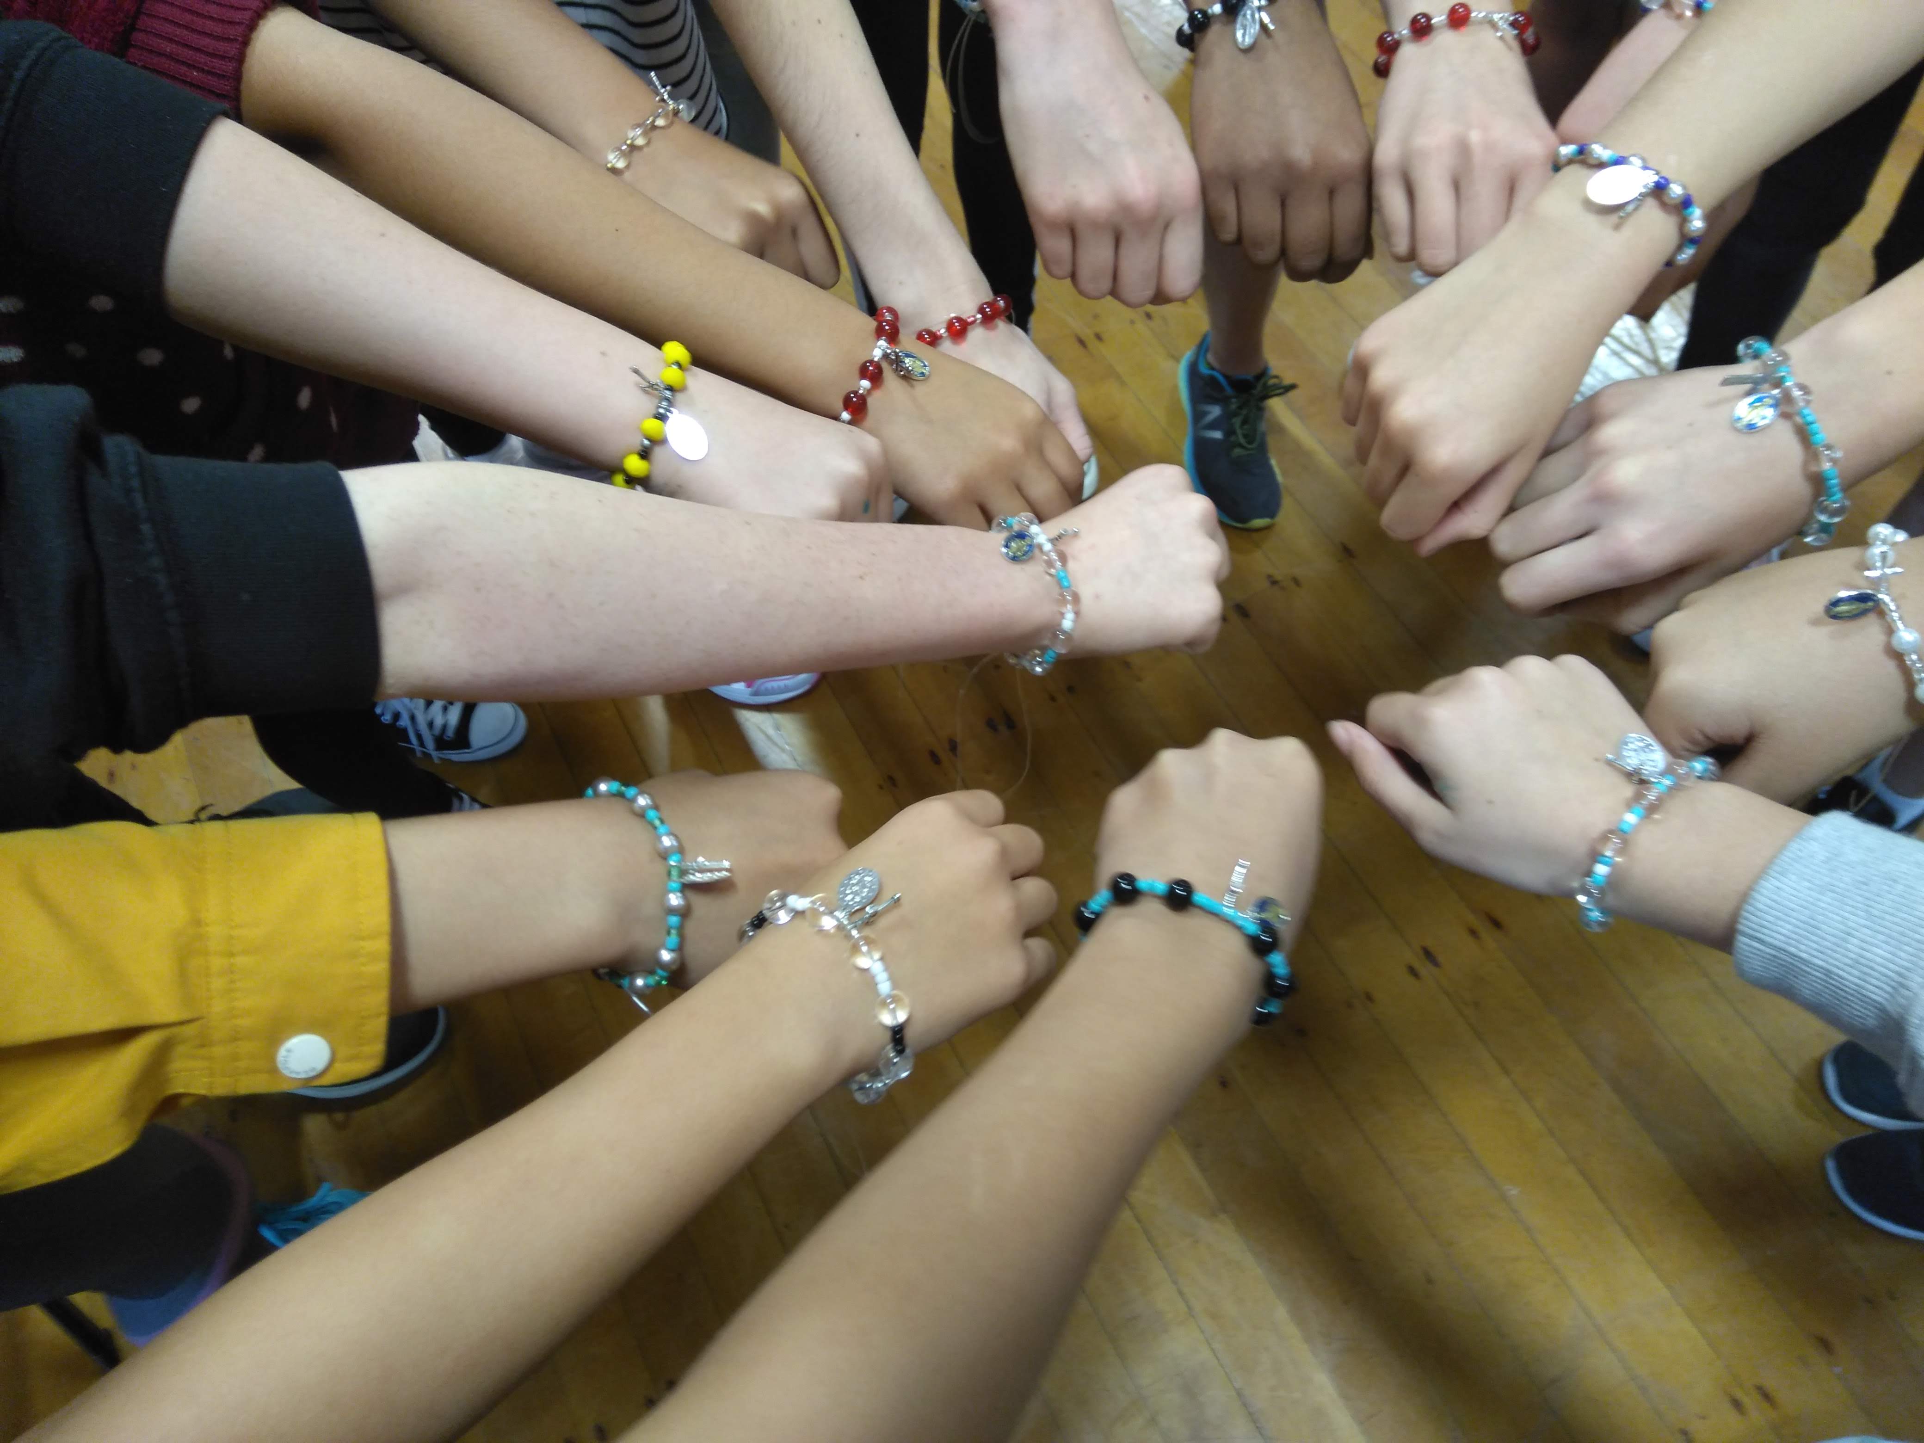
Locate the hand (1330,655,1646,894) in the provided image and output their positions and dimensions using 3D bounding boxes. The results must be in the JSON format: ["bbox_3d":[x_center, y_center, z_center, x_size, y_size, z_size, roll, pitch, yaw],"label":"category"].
[{"bbox_3d":[0.195,0.021,0.430,0.080,0.052,0.100,-37,63,-13],"label":"hand"}]

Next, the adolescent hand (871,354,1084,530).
[{"bbox_3d":[0.004,-0.121,0.495,0.092,0.055,0.075,35,72,-3],"label":"adolescent hand"}]

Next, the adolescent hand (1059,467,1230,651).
[{"bbox_3d":[0.069,-0.063,0.455,0.073,0.055,0.076,-2,66,-11],"label":"adolescent hand"}]

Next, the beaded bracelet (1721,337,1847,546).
[{"bbox_3d":[0.275,-0.093,0.390,0.020,0.056,0.068,-21,89,11],"label":"beaded bracelet"}]

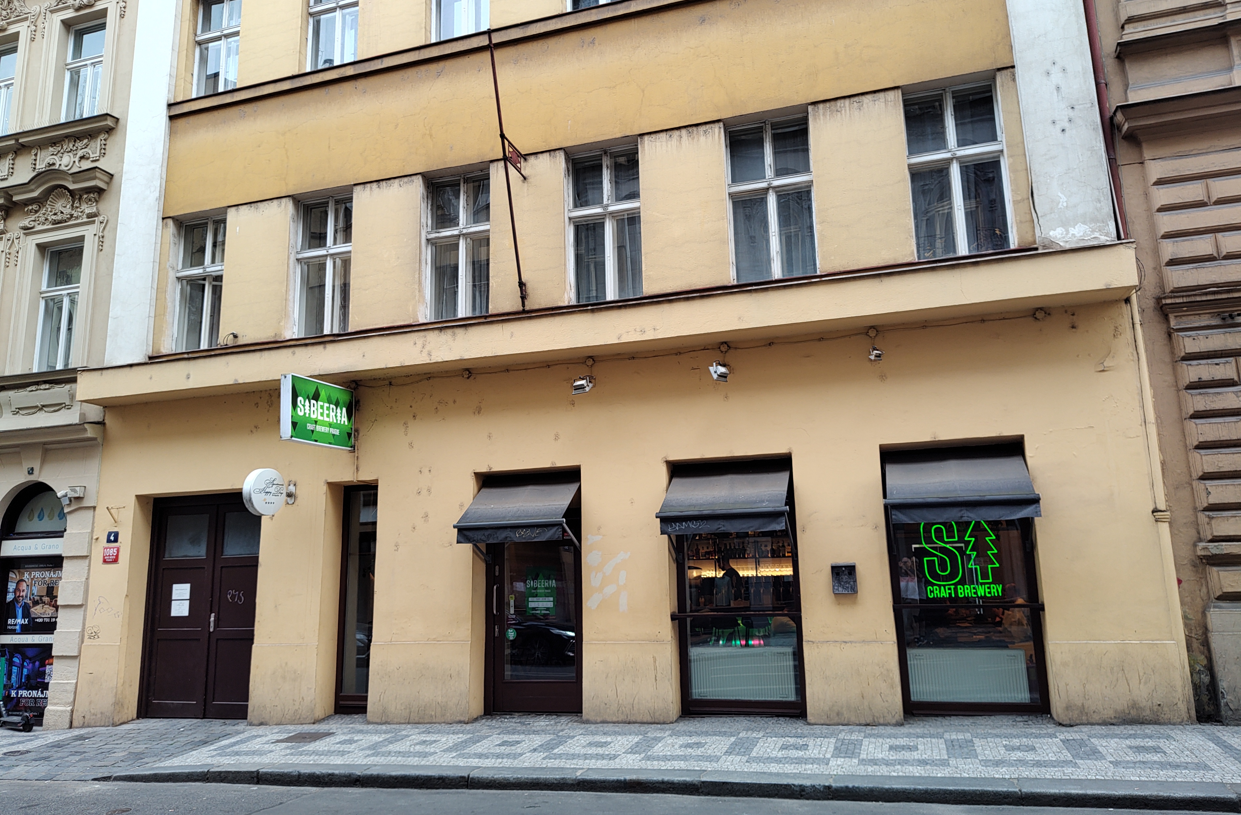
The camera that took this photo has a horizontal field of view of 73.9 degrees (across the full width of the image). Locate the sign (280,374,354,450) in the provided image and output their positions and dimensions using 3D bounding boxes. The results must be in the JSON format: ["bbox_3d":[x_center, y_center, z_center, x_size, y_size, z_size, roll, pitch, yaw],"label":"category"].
[{"bbox_3d":[-3.542,0.075,9.708,0.140,0.735,1.130,-5,-11,16],"label":"sign"}]

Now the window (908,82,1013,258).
[{"bbox_3d":[3.670,-2.559,9.018,0.960,1.990,0.140,-5,-11,16],"label":"window"}]

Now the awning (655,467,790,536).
[{"bbox_3d":[1.122,0.994,8.707,1.360,0.670,0.820,-5,-11,16],"label":"awning"}]

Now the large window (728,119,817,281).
[{"bbox_3d":[1.767,-2.401,9.575,0.960,1.990,0.140,-5,-11,16],"label":"large window"}]

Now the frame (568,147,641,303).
[{"bbox_3d":[-0.154,-2.241,10.136,0.960,1.990,0.140,-5,-11,16],"label":"frame"}]

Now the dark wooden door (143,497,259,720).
[{"bbox_3d":[-5.411,2.574,10.857,2.061,2.899,0.120,-5,-11,16],"label":"dark wooden door"}]

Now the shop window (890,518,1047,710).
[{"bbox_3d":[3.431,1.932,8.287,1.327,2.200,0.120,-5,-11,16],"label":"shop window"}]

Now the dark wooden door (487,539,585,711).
[{"bbox_3d":[-0.948,2.452,9.538,1.313,2.050,0.110,-5,-11,16],"label":"dark wooden door"}]

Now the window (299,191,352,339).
[{"bbox_3d":[-3.960,-1.925,11.248,0.960,1.990,0.140,-5,-11,16],"label":"window"}]

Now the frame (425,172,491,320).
[{"bbox_3d":[-1.988,-2.011,10.550,0.980,1.990,0.140,-5,-11,16],"label":"frame"}]

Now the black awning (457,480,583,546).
[{"bbox_3d":[-1.110,1.170,9.319,1.321,0.707,0.814,-5,-11,16],"label":"black awning"}]

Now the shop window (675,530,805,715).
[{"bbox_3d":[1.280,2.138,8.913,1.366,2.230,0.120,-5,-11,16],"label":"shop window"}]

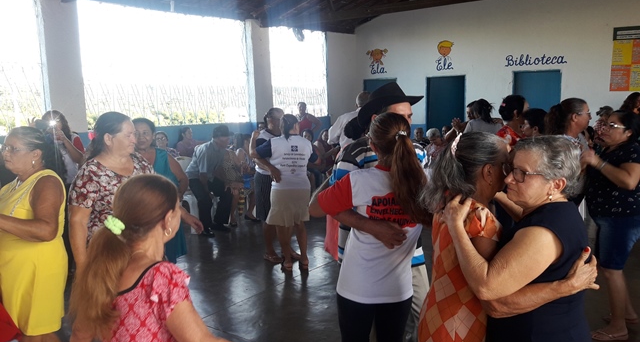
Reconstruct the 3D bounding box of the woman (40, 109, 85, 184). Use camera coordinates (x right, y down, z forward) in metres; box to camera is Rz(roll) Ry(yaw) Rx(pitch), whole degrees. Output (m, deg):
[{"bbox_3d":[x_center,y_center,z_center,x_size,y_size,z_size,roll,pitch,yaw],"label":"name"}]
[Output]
[{"bbox_3d":[-2.480,0.230,4.920,0.500,1.620,0.420,-3,9,-9],"label":"woman"}]

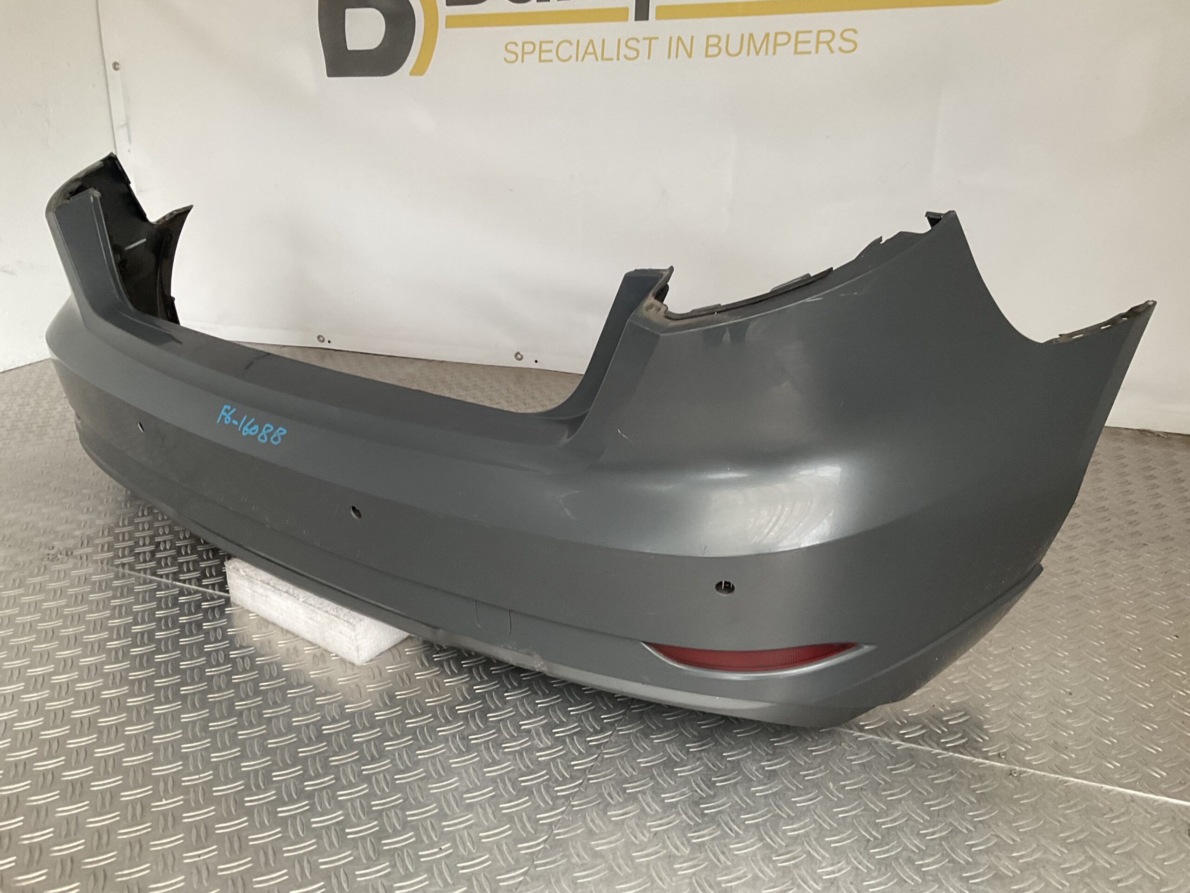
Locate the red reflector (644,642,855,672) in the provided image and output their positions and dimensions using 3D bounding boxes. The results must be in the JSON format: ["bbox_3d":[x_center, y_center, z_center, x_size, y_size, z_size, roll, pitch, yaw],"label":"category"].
[{"bbox_3d":[0.144,0.199,0.937,0.200,0.040,0.033,4,22,14],"label":"red reflector"}]

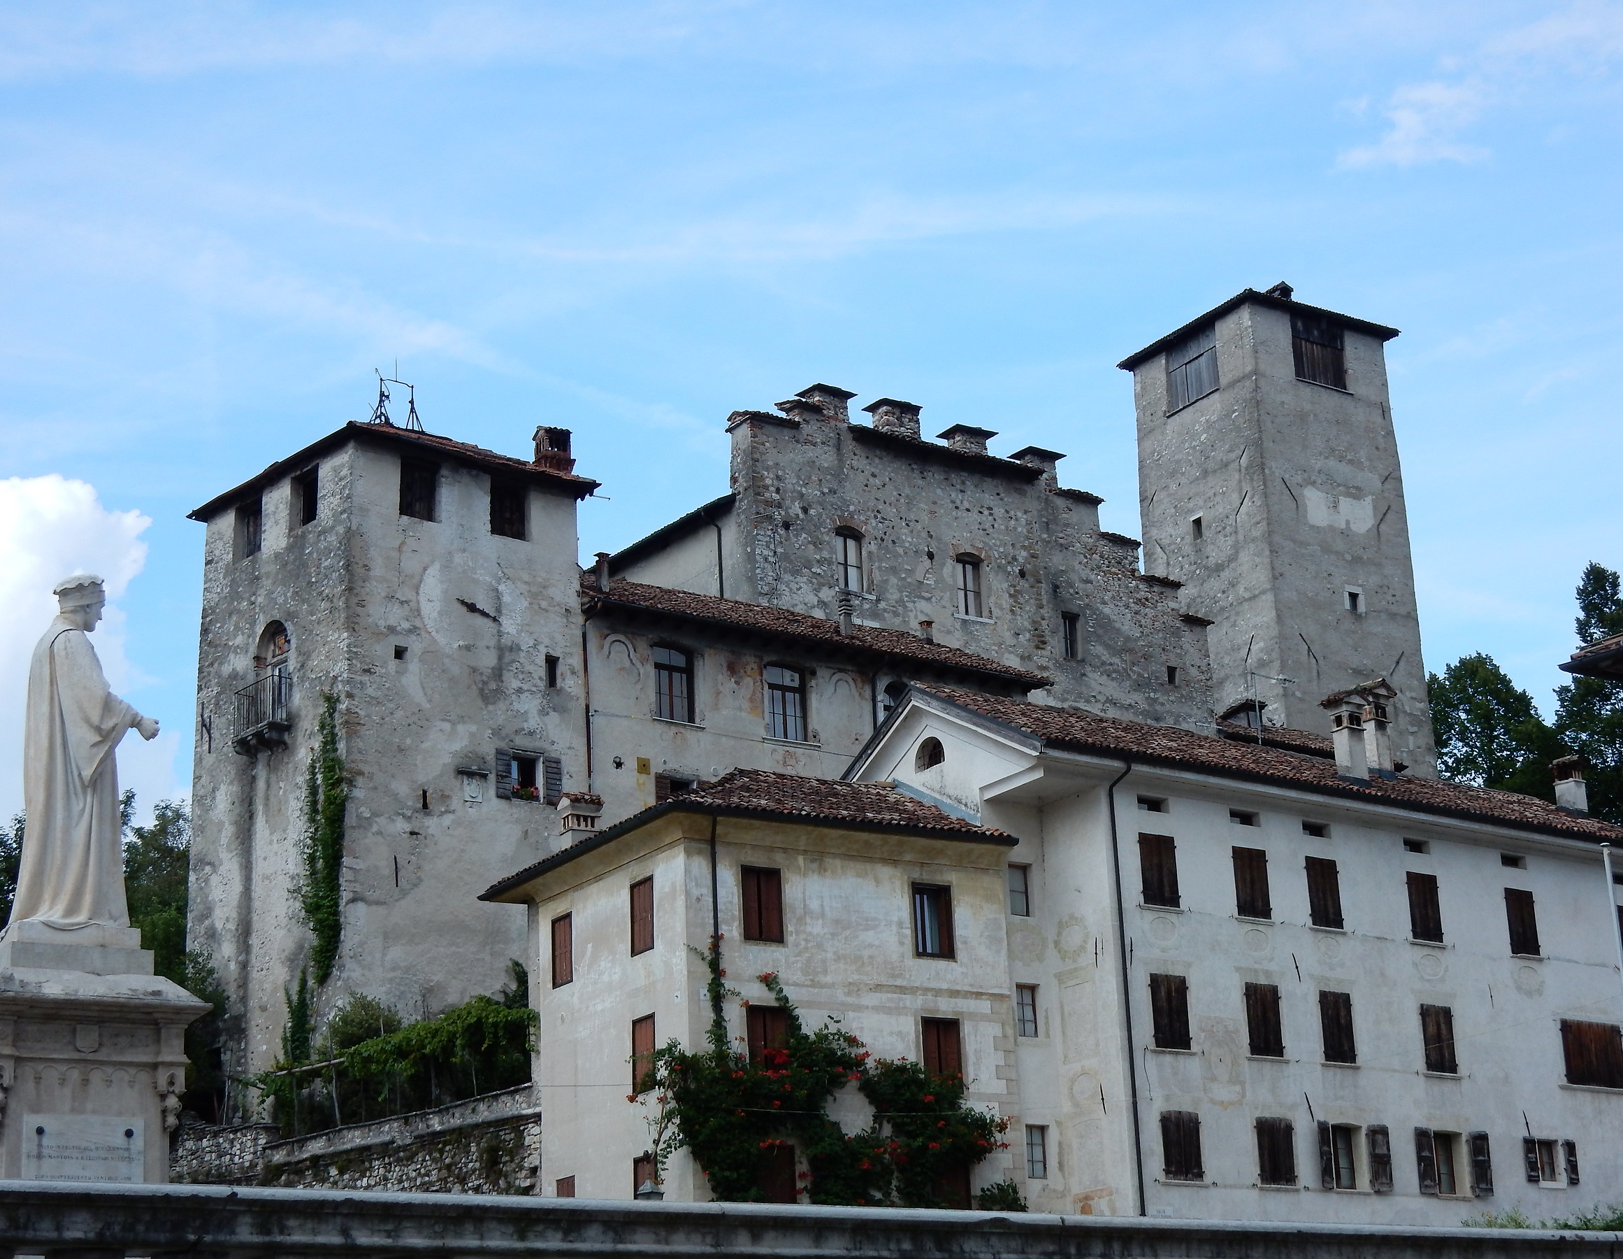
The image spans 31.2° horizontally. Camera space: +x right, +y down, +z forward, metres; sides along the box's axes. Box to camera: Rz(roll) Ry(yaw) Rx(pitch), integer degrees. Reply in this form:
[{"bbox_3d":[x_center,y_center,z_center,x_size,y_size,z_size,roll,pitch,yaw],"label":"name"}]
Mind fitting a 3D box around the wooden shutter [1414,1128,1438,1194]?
[{"bbox_3d":[14.183,12.217,66.878,0.540,1.460,0.080,11,-22,-35],"label":"wooden shutter"}]

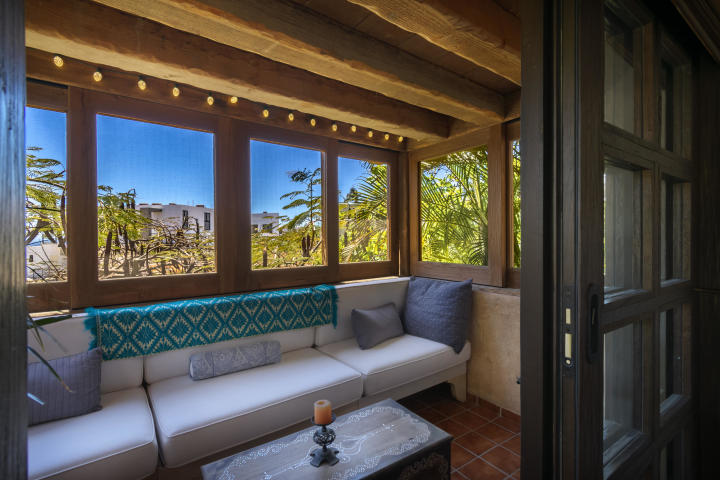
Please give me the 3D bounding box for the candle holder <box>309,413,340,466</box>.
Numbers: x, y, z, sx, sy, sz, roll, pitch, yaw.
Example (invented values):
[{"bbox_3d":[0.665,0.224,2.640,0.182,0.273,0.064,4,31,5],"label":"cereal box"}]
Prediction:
[{"bbox_3d":[-0.149,0.831,1.334,0.104,0.170,0.104,0,0,0],"label":"candle holder"}]

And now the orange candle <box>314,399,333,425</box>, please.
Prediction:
[{"bbox_3d":[-0.150,0.719,1.335,0.072,0.070,0.072,0,0,0],"label":"orange candle"}]

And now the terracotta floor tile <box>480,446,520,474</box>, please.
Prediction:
[{"bbox_3d":[0.872,1.343,1.944,0.194,0.012,0.194,0,0,-34],"label":"terracotta floor tile"}]

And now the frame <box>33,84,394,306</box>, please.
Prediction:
[{"bbox_3d":[-0.826,-0.243,2.464,2.975,1.280,0.090,0,0,-34],"label":"frame"}]

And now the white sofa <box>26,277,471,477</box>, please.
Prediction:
[{"bbox_3d":[-0.569,0.873,2.127,3.028,0.951,0.770,0,0,-34],"label":"white sofa"}]

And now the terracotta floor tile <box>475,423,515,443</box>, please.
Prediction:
[{"bbox_3d":[0.928,1.343,2.223,0.194,0.012,0.194,0,0,-34],"label":"terracotta floor tile"}]

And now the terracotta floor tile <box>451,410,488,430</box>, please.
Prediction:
[{"bbox_3d":[0.816,1.344,2.390,0.194,0.012,0.194,0,0,-34],"label":"terracotta floor tile"}]

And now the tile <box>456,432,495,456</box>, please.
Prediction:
[{"bbox_3d":[0.760,1.344,2.111,0.194,0.012,0.194,0,0,-34],"label":"tile"}]

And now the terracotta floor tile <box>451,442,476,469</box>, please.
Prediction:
[{"bbox_3d":[0.593,1.345,2.000,0.194,0.012,0.194,0,0,-34],"label":"terracotta floor tile"}]

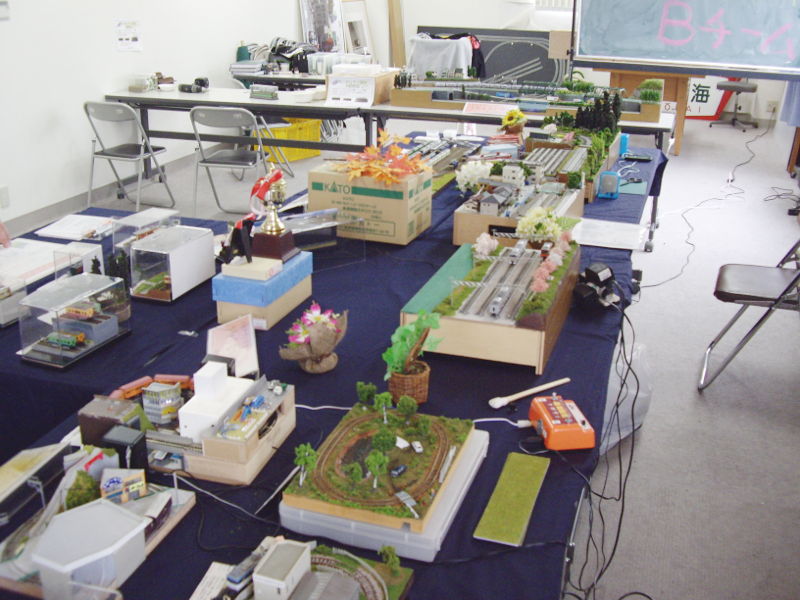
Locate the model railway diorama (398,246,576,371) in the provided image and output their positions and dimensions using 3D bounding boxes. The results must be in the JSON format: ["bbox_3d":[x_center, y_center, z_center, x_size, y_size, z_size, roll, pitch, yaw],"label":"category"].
[{"bbox_3d":[0.245,-0.018,2.151,0.311,0.112,0.620,7,22,16],"label":"model railway diorama"}]

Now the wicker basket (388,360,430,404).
[{"bbox_3d":[0.018,0.160,1.698,0.077,0.062,0.077,0,21,0],"label":"wicker basket"}]

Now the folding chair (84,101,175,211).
[{"bbox_3d":[-1.786,-0.953,5.831,0.420,0.730,0.450,8,22,20],"label":"folding chair"}]

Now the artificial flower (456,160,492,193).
[{"bbox_3d":[0.247,-0.404,2.880,0.108,0.100,0.100,7,21,16],"label":"artificial flower"}]

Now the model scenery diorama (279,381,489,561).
[{"bbox_3d":[-0.014,0.245,1.372,0.234,0.130,0.310,7,21,16],"label":"model scenery diorama"}]

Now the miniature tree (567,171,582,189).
[{"bbox_3d":[0.598,-0.410,2.998,0.055,0.057,0.055,7,22,16],"label":"miniature tree"}]

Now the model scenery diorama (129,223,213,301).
[{"bbox_3d":[-0.590,-0.096,2.285,0.117,0.120,0.215,7,22,17],"label":"model scenery diorama"}]

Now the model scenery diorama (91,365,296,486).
[{"bbox_3d":[-0.356,0.190,1.519,0.300,0.125,0.208,6,21,15],"label":"model scenery diorama"}]

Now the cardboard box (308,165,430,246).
[{"bbox_3d":[-0.091,-0.321,2.825,0.333,0.197,0.228,8,22,20],"label":"cardboard box"}]

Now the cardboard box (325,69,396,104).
[{"bbox_3d":[-0.235,-1.373,5.643,0.330,0.165,0.430,7,22,17],"label":"cardboard box"}]

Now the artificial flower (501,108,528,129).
[{"bbox_3d":[0.575,-0.895,4.352,0.135,0.115,0.120,10,23,23],"label":"artificial flower"}]

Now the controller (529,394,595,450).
[{"bbox_3d":[0.299,0.221,1.612,0.088,0.047,0.120,-1,21,-6],"label":"controller"}]

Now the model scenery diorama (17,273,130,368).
[{"bbox_3d":[-0.711,0.037,1.919,0.125,0.125,0.220,8,22,19],"label":"model scenery diorama"}]

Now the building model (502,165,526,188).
[{"bbox_3d":[0.392,-0.420,2.964,0.075,0.070,0.055,7,21,16],"label":"building model"}]

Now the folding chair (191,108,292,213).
[{"bbox_3d":[-0.989,-0.853,5.411,0.450,0.750,0.480,3,21,6],"label":"folding chair"}]

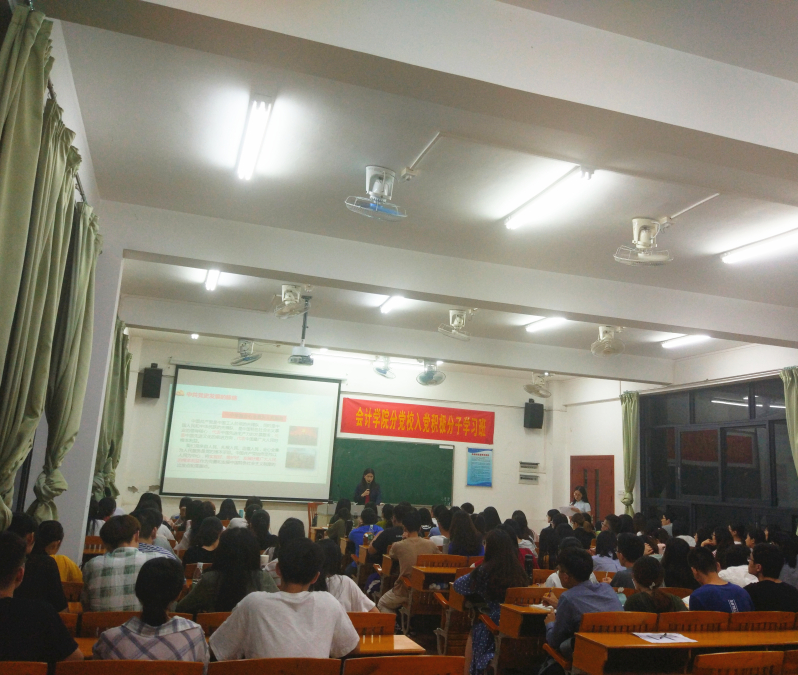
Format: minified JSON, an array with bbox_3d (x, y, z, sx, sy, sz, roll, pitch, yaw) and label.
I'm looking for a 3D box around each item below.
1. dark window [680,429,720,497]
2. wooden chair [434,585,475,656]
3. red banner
[{"bbox_3d":[4.637,1.939,11.198,0.070,1.030,0.880,7,-11,-17],"label":"dark window"},{"bbox_3d":[0.578,2.479,6.377,0.560,0.820,0.720,7,-11,-17],"label":"wooden chair"},{"bbox_3d":[0.419,1.628,13.982,3.092,0.638,0.020,7,-12,-17],"label":"red banner"}]

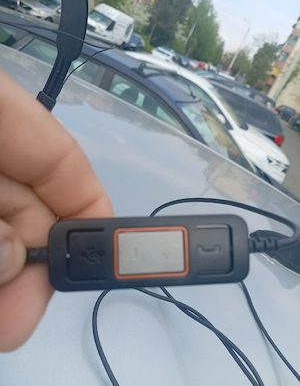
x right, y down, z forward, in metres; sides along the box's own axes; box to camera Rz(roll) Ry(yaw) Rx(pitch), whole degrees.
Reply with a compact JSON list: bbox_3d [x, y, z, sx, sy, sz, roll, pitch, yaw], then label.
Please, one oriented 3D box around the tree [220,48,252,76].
[{"bbox_3d":[14.124,-21.311,52.150,5.500,6.700,5.500,26,24,0],"label":"tree"}]

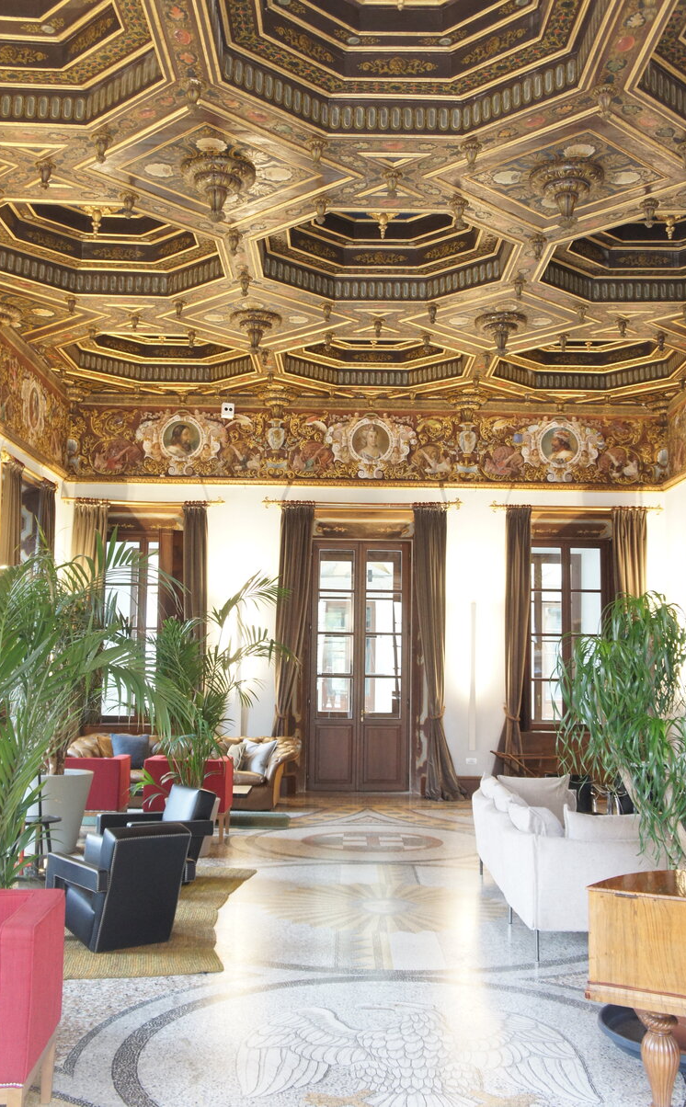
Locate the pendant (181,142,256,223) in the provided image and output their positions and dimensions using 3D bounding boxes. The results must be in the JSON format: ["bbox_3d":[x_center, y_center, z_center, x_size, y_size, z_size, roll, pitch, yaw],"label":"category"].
[{"bbox_3d":[-0.903,-2.576,7.992,0.540,0.391,0.540,1,-6,0],"label":"pendant"}]

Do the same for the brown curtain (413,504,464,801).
[{"bbox_3d":[1.217,1.237,14.062,0.670,3.730,0.270,1,-6,0],"label":"brown curtain"}]

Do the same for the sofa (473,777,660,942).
[{"bbox_3d":[1.488,2.052,7.697,0.850,0.840,2.760,1,-6,0],"label":"sofa"}]

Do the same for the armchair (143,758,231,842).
[{"bbox_3d":[-1.469,2.340,10.575,0.767,0.750,0.650,1,-6,0],"label":"armchair"}]

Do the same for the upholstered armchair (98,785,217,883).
[{"bbox_3d":[-1.465,2.149,8.434,0.856,0.700,0.636,4,-7,-32],"label":"upholstered armchair"}]

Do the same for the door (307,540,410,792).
[{"bbox_3d":[0.228,1.496,14.894,1.400,3.360,0.120,1,-6,0],"label":"door"}]

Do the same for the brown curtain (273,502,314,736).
[{"bbox_3d":[-0.693,1.212,14.072,0.560,3.720,0.250,1,-6,0],"label":"brown curtain"}]

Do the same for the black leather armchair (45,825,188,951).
[{"bbox_3d":[-1.356,1.976,6.698,0.636,0.700,0.856,5,-7,-38],"label":"black leather armchair"}]

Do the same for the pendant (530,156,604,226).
[{"bbox_3d":[1.619,-2.537,7.978,0.540,0.391,0.540,1,-6,0],"label":"pendant"}]

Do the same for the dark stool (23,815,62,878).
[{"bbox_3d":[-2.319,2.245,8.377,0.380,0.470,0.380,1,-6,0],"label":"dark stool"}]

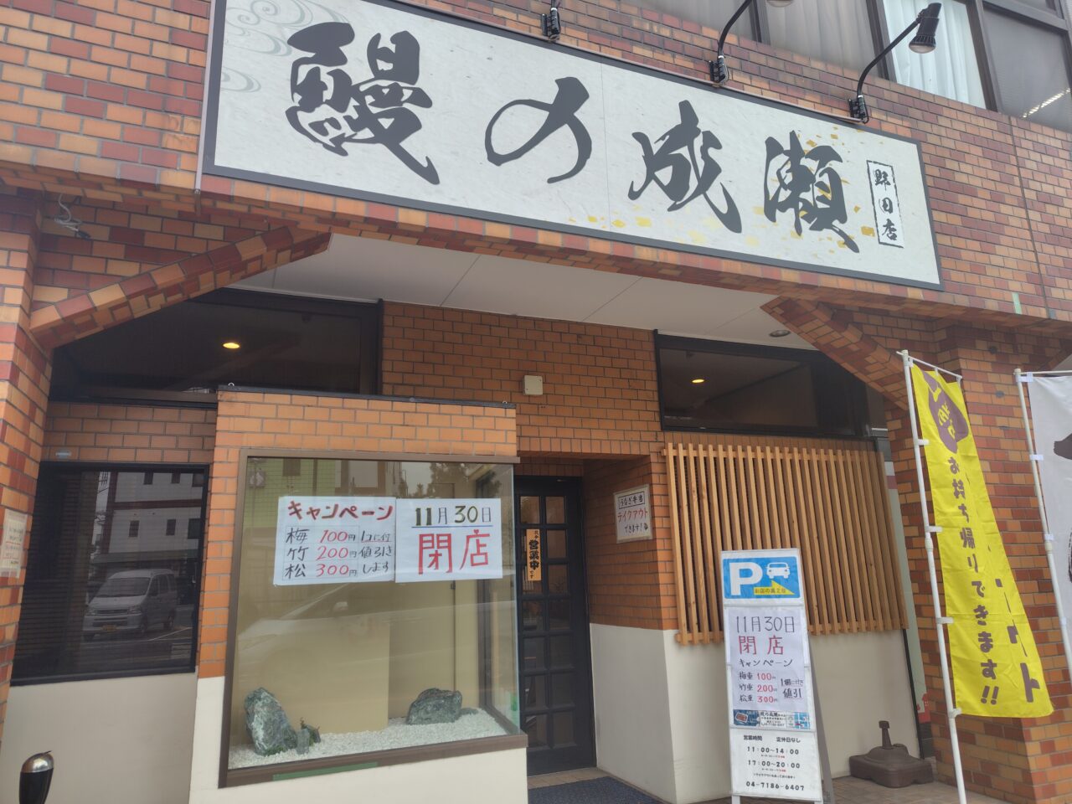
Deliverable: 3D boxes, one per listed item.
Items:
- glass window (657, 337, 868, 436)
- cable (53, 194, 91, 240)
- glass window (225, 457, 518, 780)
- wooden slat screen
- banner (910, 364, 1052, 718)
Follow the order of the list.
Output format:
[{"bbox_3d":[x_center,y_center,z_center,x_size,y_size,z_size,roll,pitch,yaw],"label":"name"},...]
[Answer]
[{"bbox_3d":[1.644,-0.078,5.088,1.785,0.664,0.100,3,-14,-21],"label":"glass window"},{"bbox_3d":[-1.735,-0.690,2.660,0.120,0.155,0.100,3,-14,-21],"label":"cable"},{"bbox_3d":[-0.709,0.938,3.342,1.308,1.373,0.090,3,-14,-21],"label":"glass window"},{"bbox_3d":[1.689,0.922,4.788,1.862,1.235,0.080,3,-14,-21],"label":"wooden slat screen"},{"bbox_3d":[2.314,0.689,3.832,0.590,1.820,0.150,4,-14,-25],"label":"banner"}]

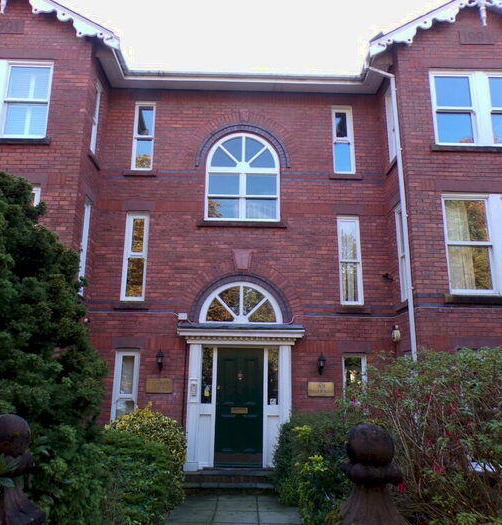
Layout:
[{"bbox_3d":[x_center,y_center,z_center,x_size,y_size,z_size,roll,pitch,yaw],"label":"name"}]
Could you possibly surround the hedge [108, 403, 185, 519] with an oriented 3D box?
[{"bbox_3d":[-1.616,2.941,7.533,1.203,1.401,1.200,1,-14,-1],"label":"hedge"}]

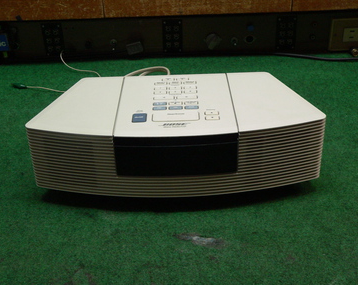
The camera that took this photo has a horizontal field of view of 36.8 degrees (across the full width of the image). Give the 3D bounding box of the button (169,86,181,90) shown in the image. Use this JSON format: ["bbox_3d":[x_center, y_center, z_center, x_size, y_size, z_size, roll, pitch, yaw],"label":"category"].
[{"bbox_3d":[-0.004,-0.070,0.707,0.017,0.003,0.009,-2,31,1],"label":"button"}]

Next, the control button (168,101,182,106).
[{"bbox_3d":[-0.004,-0.051,0.699,0.018,0.002,0.007,-2,29,1],"label":"control button"}]

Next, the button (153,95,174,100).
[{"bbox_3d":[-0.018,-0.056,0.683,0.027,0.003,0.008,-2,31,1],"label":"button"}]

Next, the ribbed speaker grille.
[{"bbox_3d":[-0.002,0.021,0.641,0.355,0.083,0.040,-2,31,1],"label":"ribbed speaker grille"}]

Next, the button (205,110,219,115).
[{"bbox_3d":[0.041,-0.037,0.670,0.018,0.002,0.007,-2,29,1],"label":"button"}]

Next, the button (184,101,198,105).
[{"bbox_3d":[0.016,-0.051,0.698,0.018,0.002,0.007,-2,29,1],"label":"button"}]

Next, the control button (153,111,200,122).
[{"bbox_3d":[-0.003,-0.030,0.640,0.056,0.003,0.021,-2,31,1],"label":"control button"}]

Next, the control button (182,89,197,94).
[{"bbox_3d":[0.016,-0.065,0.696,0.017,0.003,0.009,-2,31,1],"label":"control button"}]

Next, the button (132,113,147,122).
[{"bbox_3d":[-0.049,-0.031,0.665,0.017,0.002,0.020,-2,29,1],"label":"button"}]

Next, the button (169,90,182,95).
[{"bbox_3d":[-0.005,-0.067,0.728,0.018,0.002,0.007,-2,29,1],"label":"button"}]

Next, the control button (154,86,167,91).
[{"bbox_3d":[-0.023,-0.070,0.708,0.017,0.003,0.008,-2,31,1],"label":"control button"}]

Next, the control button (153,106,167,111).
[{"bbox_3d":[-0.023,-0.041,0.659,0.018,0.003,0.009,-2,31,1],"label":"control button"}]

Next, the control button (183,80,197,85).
[{"bbox_3d":[0.016,-0.084,0.756,0.018,0.002,0.007,-2,29,1],"label":"control button"}]

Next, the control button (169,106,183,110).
[{"bbox_3d":[-0.004,-0.044,0.686,0.018,0.002,0.007,-2,29,1],"label":"control button"}]

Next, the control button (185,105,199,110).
[{"bbox_3d":[0.016,-0.044,0.686,0.018,0.002,0.007,-2,29,1],"label":"control button"}]

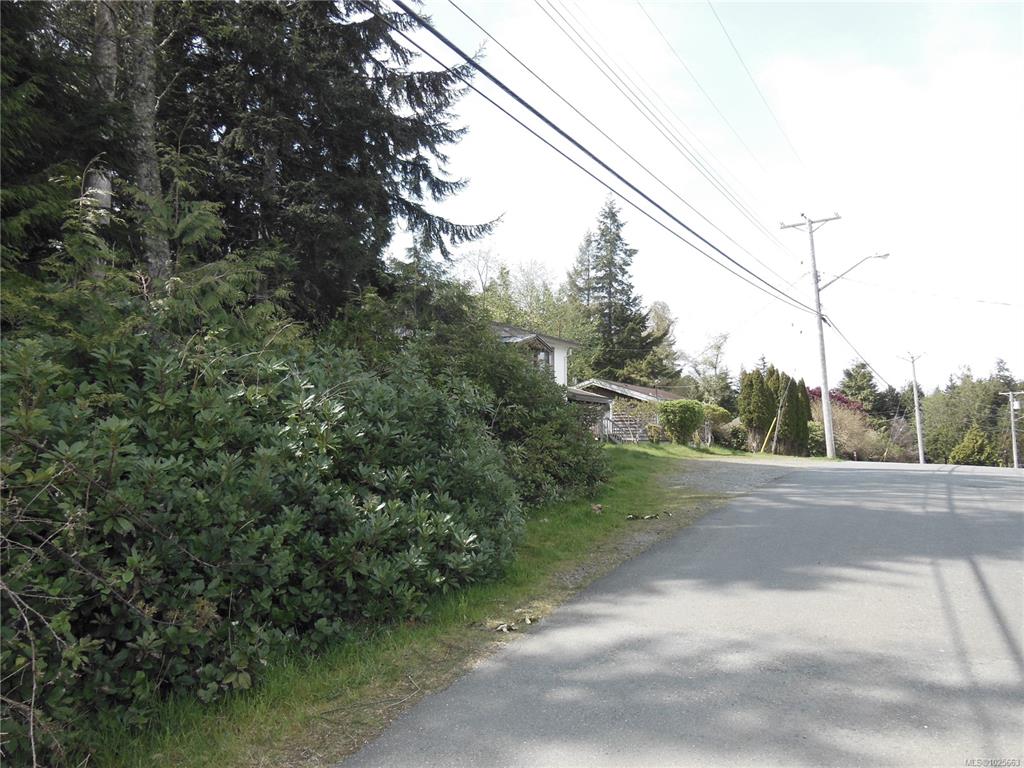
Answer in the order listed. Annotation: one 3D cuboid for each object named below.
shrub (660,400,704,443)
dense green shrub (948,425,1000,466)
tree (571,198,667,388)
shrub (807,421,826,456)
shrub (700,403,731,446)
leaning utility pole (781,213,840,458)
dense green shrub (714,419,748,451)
[{"bbox_3d":[7.564,1.673,33.000,2.000,2.000,1.900,-2,-7,13],"label":"shrub"},{"bbox_3d":[47.532,6.320,76.000,5.000,4.300,4.600,-4,-8,32],"label":"dense green shrub"},{"bbox_3d":[8.209,-4.972,57.000,7.300,18.300,7.300,-1,-7,8],"label":"tree"},{"bbox_3d":[14.092,2.506,34.000,1.200,1.600,1.200,-3,-7,22],"label":"shrub"},{"bbox_3d":[9.173,1.835,33.500,1.500,1.950,1.450,-2,-7,15],"label":"shrub"},{"bbox_3d":[13.402,-2.160,32.095,2.400,10.350,0.400,-6,-8,35],"label":"leaning utility pole"},{"bbox_3d":[10.092,2.368,34.000,1.500,1.350,1.400,-2,-7,17],"label":"dense green shrub"}]

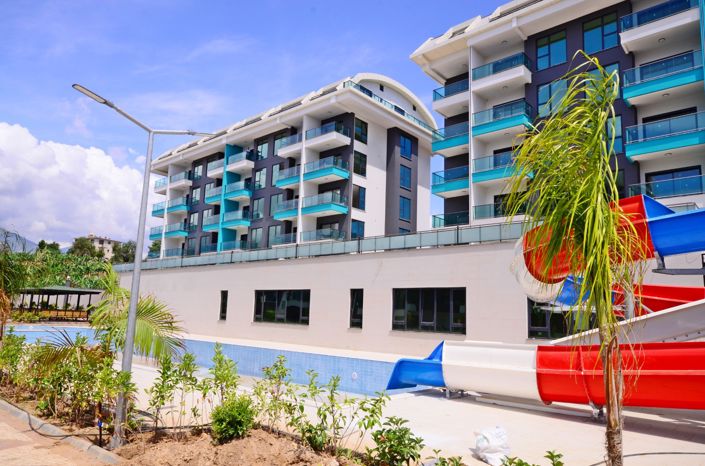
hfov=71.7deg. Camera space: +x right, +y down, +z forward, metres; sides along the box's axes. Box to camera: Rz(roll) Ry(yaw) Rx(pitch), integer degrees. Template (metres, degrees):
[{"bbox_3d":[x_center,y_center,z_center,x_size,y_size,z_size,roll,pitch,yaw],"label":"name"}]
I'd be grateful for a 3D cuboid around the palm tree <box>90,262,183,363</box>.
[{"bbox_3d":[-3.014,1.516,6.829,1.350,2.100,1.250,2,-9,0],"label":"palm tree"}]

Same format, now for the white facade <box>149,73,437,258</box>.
[{"bbox_3d":[-8.235,-4.421,57.083,35.300,16.600,15.600,-7,-13,42],"label":"white facade"}]

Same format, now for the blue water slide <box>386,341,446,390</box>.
[{"bbox_3d":[1.575,2.840,10.401,1.500,1.100,1.000,-7,-13,42],"label":"blue water slide"}]

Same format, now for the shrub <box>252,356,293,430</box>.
[{"bbox_3d":[-1.016,2.099,6.458,0.550,1.000,0.520,2,-9,0],"label":"shrub"}]

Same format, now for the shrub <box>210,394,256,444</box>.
[{"bbox_3d":[-1.446,2.250,6.012,0.520,0.530,0.500,2,-9,0],"label":"shrub"}]

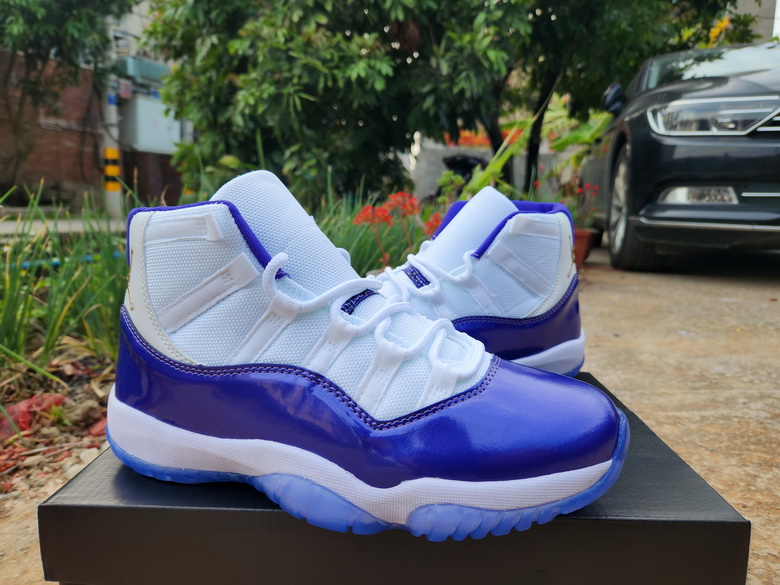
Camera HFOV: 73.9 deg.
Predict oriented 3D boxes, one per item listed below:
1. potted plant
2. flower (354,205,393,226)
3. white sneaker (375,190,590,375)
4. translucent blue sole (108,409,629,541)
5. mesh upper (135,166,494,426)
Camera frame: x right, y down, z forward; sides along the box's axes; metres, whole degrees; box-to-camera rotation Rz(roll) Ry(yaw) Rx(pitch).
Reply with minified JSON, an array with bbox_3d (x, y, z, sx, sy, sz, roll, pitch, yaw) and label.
[{"bbox_3d":[0.925,-0.344,2.600,0.250,0.450,0.240,1,9,2],"label":"potted plant"},{"bbox_3d":[-0.040,-0.186,1.250,0.090,0.055,0.085,1,9,2],"label":"flower"},{"bbox_3d":[0.031,-0.001,0.416,0.297,0.172,0.105,-3,10,-20],"label":"white sneaker"},{"bbox_3d":[-0.025,0.080,0.292,0.297,0.052,0.104,3,10,14],"label":"translucent blue sole"},{"bbox_3d":[-0.046,-0.006,0.283,0.204,0.119,0.090,3,10,14],"label":"mesh upper"}]

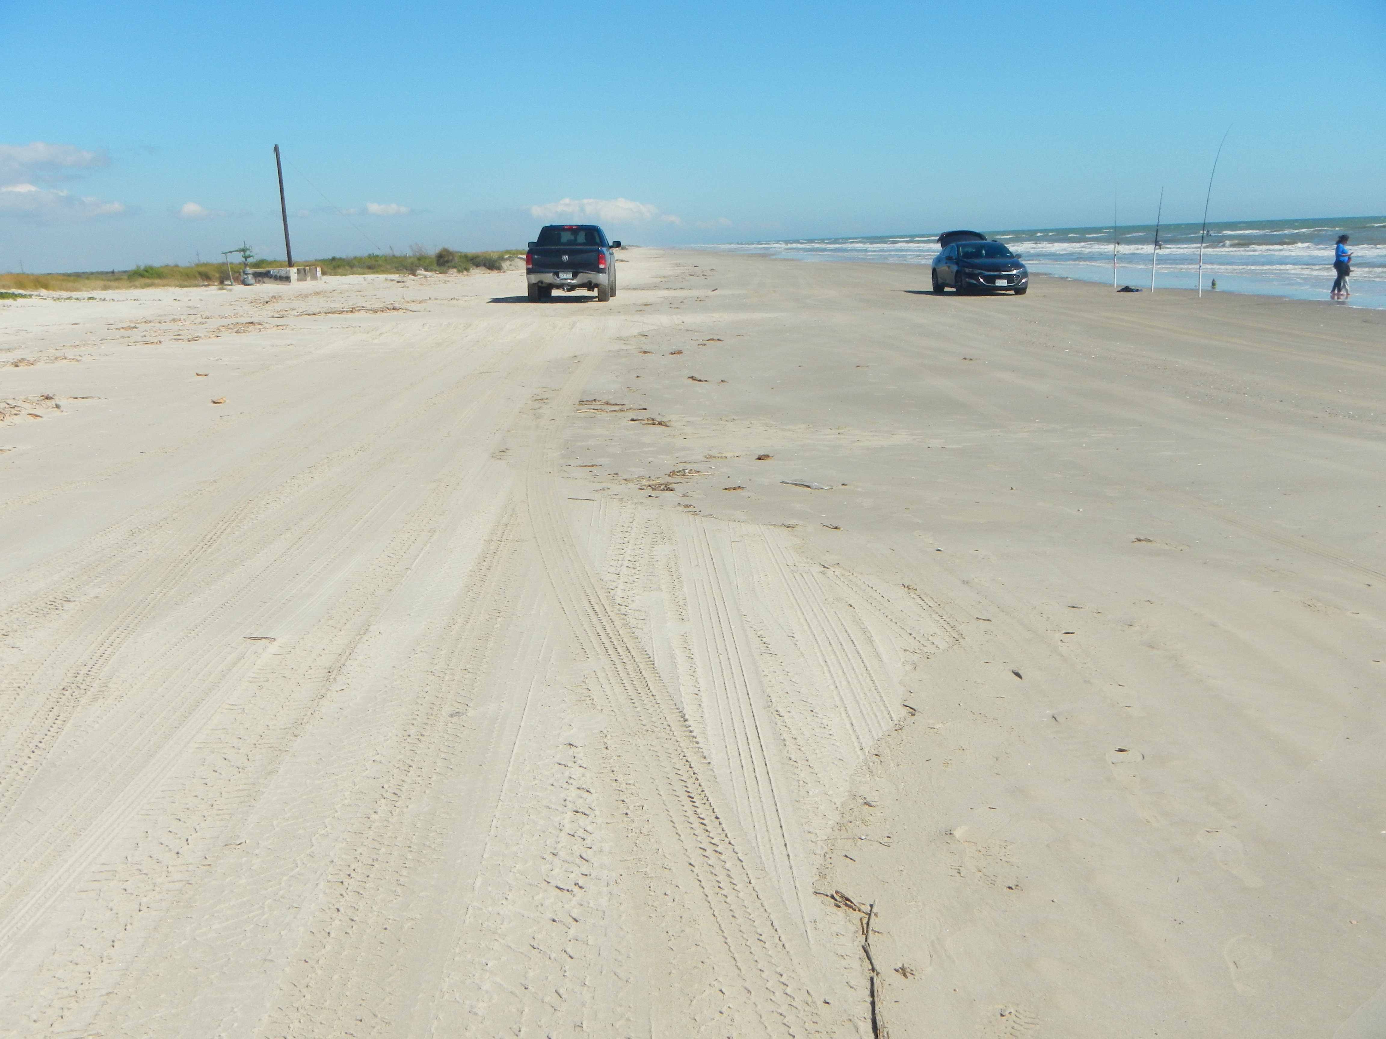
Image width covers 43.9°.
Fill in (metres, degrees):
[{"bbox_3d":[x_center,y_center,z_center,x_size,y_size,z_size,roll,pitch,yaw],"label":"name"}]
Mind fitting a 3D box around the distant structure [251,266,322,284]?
[{"bbox_3d":[-17.828,-10.671,75.351,2.900,0.750,2.200,-2,9,0],"label":"distant structure"}]

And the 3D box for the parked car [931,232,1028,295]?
[{"bbox_3d":[7.835,-6.999,47.340,1.900,1.580,4.930,-3,9,-4],"label":"parked car"}]

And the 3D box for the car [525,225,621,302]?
[{"bbox_3d":[-3.091,-6.638,44.492,2.100,1.940,5.800,-2,9,0],"label":"car"}]

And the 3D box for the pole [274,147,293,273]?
[{"bbox_3d":[-18.228,-13.703,76.683,0.250,5.810,0.250,-4,9,0],"label":"pole"}]

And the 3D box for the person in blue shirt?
[{"bbox_3d":[17.634,-6.923,46.807,0.560,1.610,0.480,0,9,15],"label":"person in blue shirt"}]

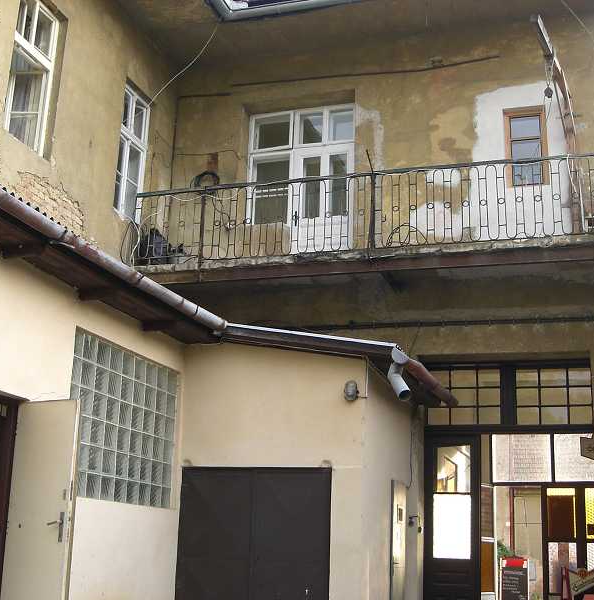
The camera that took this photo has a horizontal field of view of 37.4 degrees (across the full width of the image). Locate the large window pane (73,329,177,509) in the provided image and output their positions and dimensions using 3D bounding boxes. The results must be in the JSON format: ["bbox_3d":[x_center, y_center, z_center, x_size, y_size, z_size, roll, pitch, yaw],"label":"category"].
[{"bbox_3d":[-1.617,1.197,8.263,0.092,1.458,2.205,-3,-16,17],"label":"large window pane"}]

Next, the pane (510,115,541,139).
[{"bbox_3d":[3.158,-2.386,12.100,0.420,0.340,0.045,-3,-16,15],"label":"pane"}]

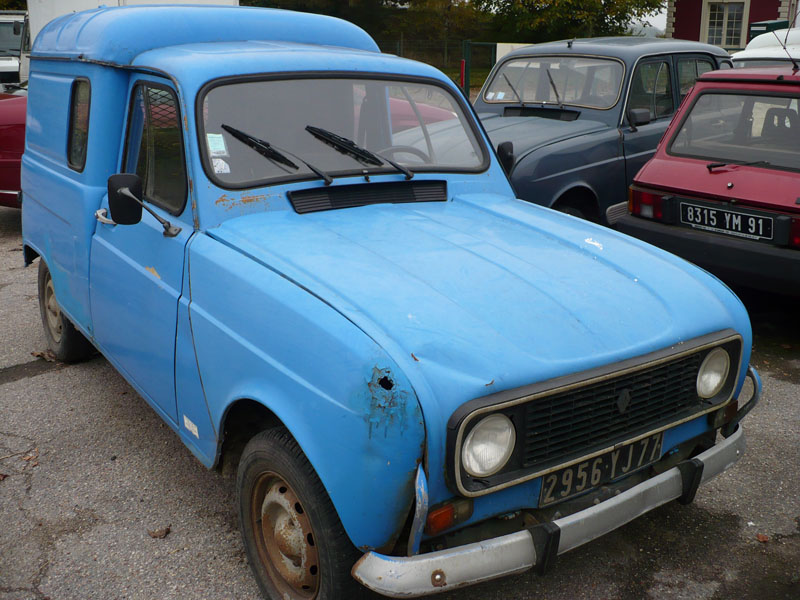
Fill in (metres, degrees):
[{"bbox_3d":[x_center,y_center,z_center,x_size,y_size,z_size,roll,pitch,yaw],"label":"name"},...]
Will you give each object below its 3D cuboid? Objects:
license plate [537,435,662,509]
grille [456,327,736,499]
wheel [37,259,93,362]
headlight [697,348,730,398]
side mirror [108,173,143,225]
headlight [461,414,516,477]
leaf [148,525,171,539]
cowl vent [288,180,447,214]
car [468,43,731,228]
[{"bbox_3d":[0.561,0.458,2.340,0.505,0.105,0.015,-10,21,-35],"label":"license plate"},{"bbox_3d":[0.556,0.276,2.302,1.140,0.245,0.085,-10,21,-35],"label":"grille"},{"bbox_3d":[-1.682,0.018,4.322,0.150,0.560,0.560,-10,21,-35],"label":"wheel"},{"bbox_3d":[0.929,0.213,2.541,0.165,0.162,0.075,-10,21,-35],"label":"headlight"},{"bbox_3d":[-0.880,-0.325,2.740,0.113,0.170,0.045,-1,18,-11],"label":"side mirror"},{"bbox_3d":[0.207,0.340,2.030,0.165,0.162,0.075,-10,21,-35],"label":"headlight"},{"bbox_3d":[-0.805,0.775,2.864,0.078,0.025,0.060,-4,18,-17],"label":"leaf"},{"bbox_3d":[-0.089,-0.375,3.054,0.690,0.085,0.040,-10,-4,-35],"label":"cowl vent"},{"bbox_3d":[1.450,-1.300,7.130,1.490,1.540,3.660,15,23,39],"label":"car"}]

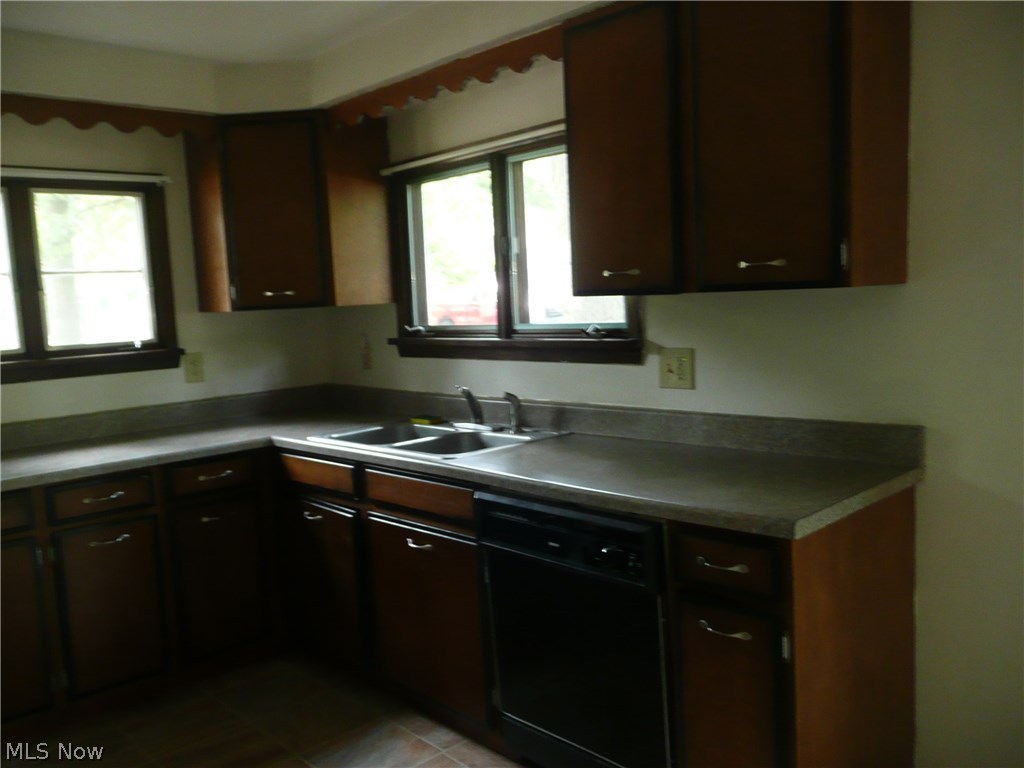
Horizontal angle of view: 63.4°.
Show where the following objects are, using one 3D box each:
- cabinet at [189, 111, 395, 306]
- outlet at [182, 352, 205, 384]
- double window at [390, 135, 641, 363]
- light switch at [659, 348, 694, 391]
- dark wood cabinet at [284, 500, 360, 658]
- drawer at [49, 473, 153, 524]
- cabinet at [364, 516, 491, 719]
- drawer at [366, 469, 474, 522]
[{"bbox_3d":[-0.905,-0.698,3.509,0.844,0.754,0.651,-3,5,1],"label":"cabinet"},{"bbox_3d":[-1.319,-0.067,3.453,0.073,0.118,0.008,-8,7,-44],"label":"outlet"},{"bbox_3d":[-0.038,-0.457,2.974,0.100,0.753,1.260,-8,7,-44],"label":"double window"},{"bbox_3d":[0.489,-0.046,2.475,0.008,0.118,0.118,-8,7,-44],"label":"light switch"},{"bbox_3d":[-0.435,0.638,3.055,0.610,0.540,0.475,-8,7,-44],"label":"dark wood cabinet"},{"bbox_3d":[-1.450,0.351,2.781,0.306,0.108,0.460,-8,7,-44],"label":"drawer"},{"bbox_3d":[-0.051,0.655,2.657,0.610,0.543,0.530,-8,7,-44],"label":"cabinet"},{"bbox_3d":[-0.131,0.310,2.561,0.430,0.105,0.515,-8,7,-44],"label":"drawer"}]

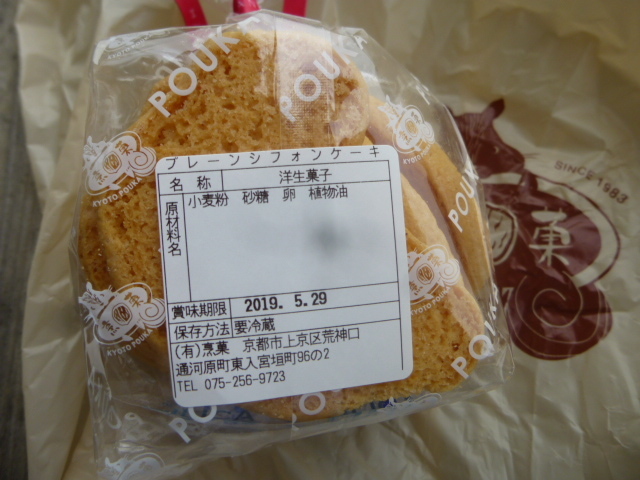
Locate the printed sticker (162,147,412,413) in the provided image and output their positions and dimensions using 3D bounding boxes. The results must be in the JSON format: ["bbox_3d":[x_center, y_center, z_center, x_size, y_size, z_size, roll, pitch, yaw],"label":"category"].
[{"bbox_3d":[-0.007,0.008,0.113,0.059,0.002,0.059,-4,91,-8],"label":"printed sticker"}]

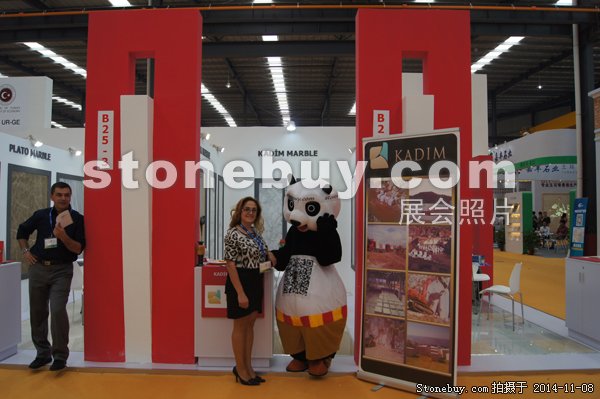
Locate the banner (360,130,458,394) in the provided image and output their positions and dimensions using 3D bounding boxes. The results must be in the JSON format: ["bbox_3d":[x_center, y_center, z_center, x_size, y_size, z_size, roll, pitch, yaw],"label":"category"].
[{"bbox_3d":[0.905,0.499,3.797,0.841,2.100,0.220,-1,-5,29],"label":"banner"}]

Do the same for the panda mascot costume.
[{"bbox_3d":[0.109,0.698,4.145,0.700,1.770,0.600,-1,-2,19],"label":"panda mascot costume"}]

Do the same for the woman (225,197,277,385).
[{"bbox_3d":[-0.422,0.778,3.840,0.380,1.600,0.440,0,-1,41],"label":"woman"}]

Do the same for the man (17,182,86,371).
[{"bbox_3d":[-2.320,0.701,4.219,0.620,1.710,0.370,0,-2,-6],"label":"man"}]

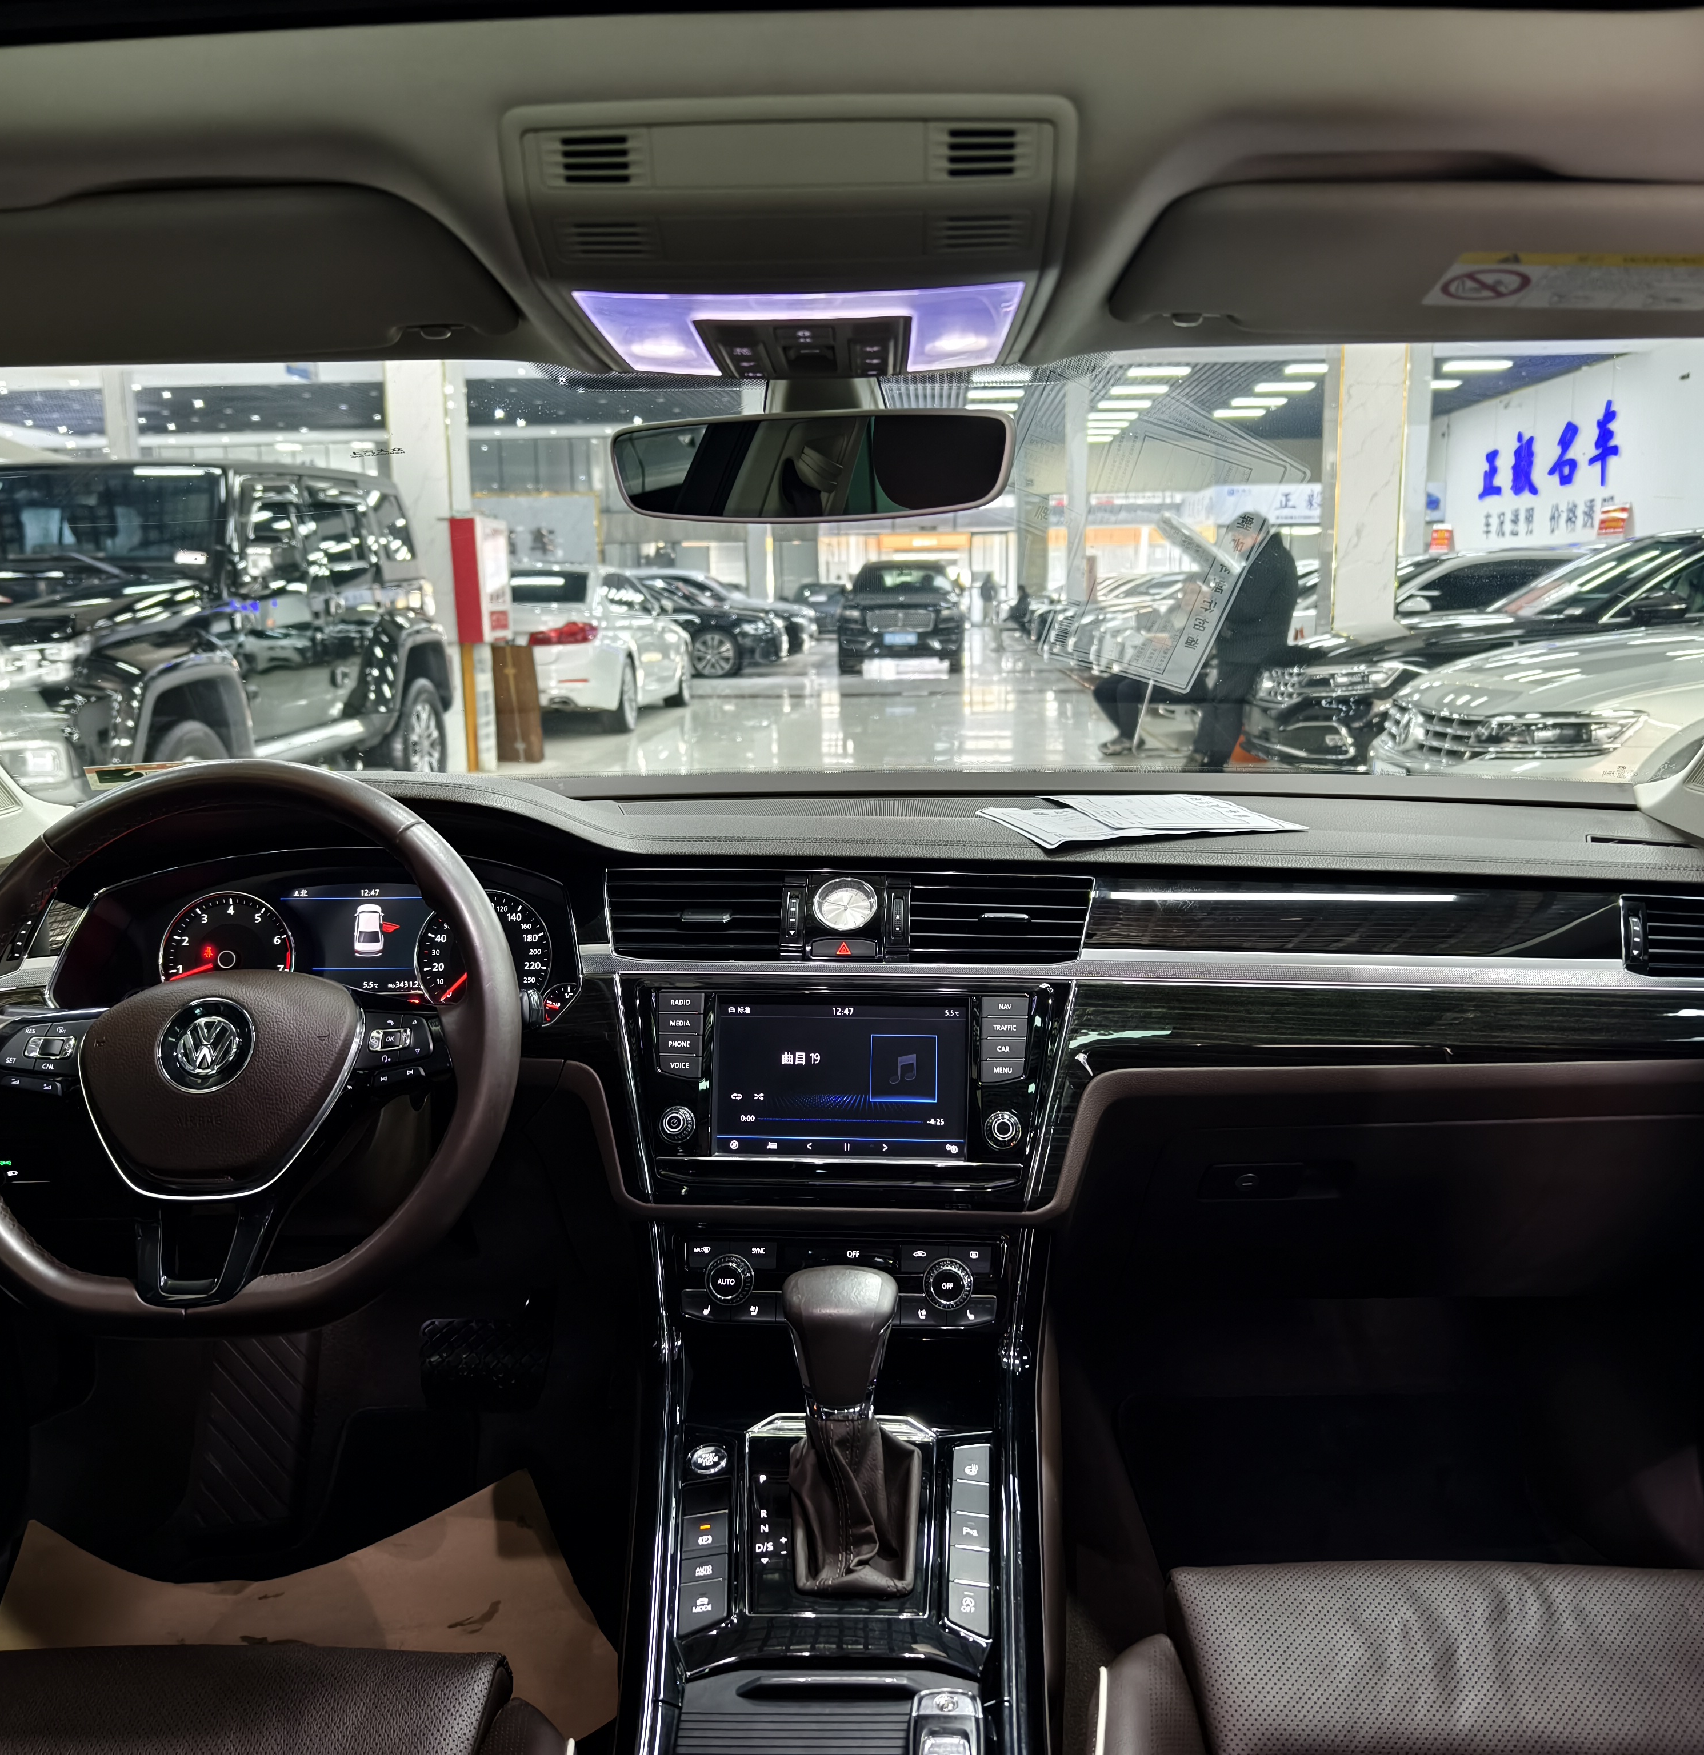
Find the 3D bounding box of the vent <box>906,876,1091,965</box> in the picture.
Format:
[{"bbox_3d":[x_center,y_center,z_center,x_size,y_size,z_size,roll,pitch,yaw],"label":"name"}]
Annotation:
[{"bbox_3d":[0.107,0.029,1.110,0.130,0.062,0.040,0,-2,4],"label":"vent"}]

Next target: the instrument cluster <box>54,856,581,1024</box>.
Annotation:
[{"bbox_3d":[-0.379,0.043,1.105,0.357,0.120,0.070,0,-7,-3],"label":"instrument cluster"}]

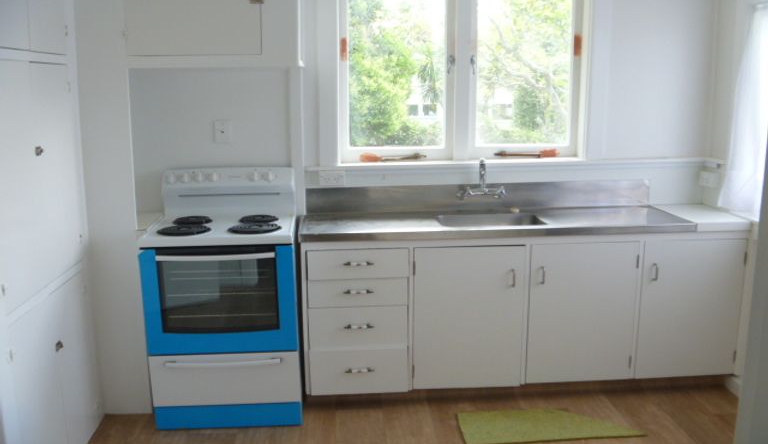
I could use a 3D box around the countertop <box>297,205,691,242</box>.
[{"bbox_3d":[0.517,0.003,3.637,1.824,0.040,0.508,-2,12,-4],"label":"countertop"}]

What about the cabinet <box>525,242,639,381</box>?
[{"bbox_3d":[0.920,0.385,3.742,0.527,0.682,0.489,-2,12,-4],"label":"cabinet"}]

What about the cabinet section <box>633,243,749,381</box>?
[{"bbox_3d":[1.363,0.347,3.582,0.465,0.644,0.470,-1,11,-4],"label":"cabinet section"}]

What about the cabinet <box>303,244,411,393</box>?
[{"bbox_3d":[-0.136,0.420,3.660,0.467,0.698,0.489,-2,12,-4],"label":"cabinet"}]

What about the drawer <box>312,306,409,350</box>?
[{"bbox_3d":[-0.133,0.448,3.632,0.453,0.194,0.455,-2,12,-4],"label":"drawer"}]

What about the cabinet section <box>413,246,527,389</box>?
[{"bbox_3d":[0.362,0.381,3.520,0.496,0.647,0.470,-1,11,-4],"label":"cabinet section"}]

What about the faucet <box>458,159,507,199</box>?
[{"bbox_3d":[0.493,-0.211,3.760,0.240,0.205,0.180,-2,12,-4],"label":"faucet"}]

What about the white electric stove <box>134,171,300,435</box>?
[{"bbox_3d":[-0.713,0.334,3.450,0.637,1.118,0.593,-2,12,-4],"label":"white electric stove"}]

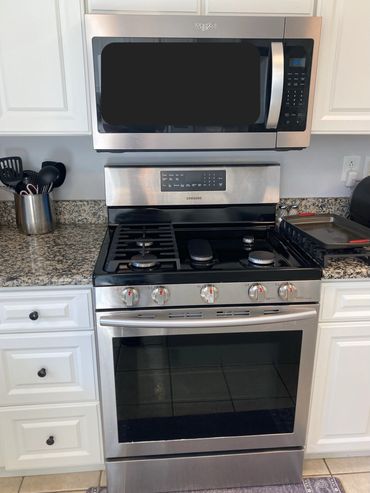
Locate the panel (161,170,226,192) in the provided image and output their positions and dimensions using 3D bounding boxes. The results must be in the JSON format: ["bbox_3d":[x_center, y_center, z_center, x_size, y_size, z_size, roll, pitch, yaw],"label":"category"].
[{"bbox_3d":[0.041,-0.289,1.760,0.285,0.090,0.016,-1,18,-4],"label":"panel"}]

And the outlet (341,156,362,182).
[{"bbox_3d":[0.789,-0.362,1.879,0.076,0.117,0.015,-1,18,-4],"label":"outlet"}]

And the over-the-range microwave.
[{"bbox_3d":[0.053,-0.595,1.530,0.759,0.422,0.430,-1,18,-4],"label":"over-the-range microwave"}]

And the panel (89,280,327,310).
[{"bbox_3d":[0.085,0.164,1.320,0.757,0.084,0.050,-1,18,-4],"label":"panel"}]

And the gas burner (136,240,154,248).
[{"bbox_3d":[-0.159,-0.011,1.602,0.070,0.025,0.070,-1,18,-4],"label":"gas burner"}]

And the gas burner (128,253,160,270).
[{"bbox_3d":[-0.145,0.053,1.401,0.100,0.030,0.100,-1,18,-4],"label":"gas burner"}]

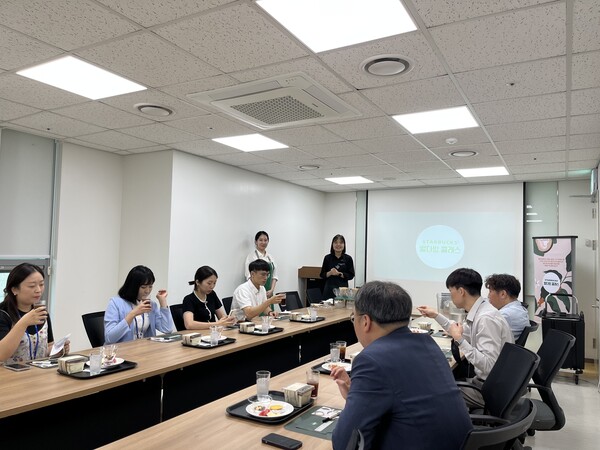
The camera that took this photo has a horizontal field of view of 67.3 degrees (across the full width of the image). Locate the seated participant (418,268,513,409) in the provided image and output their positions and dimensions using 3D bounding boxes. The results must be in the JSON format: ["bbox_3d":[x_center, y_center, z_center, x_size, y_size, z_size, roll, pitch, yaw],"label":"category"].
[{"bbox_3d":[0.886,0.891,2.477,0.680,1.300,0.520,0,-4,19],"label":"seated participant"}]

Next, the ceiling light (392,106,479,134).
[{"bbox_3d":[1.094,-0.836,3.586,0.575,0.040,0.575,0,-4,30],"label":"ceiling light"}]

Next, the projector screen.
[{"bbox_3d":[2.058,0.367,6.698,2.306,1.868,0.050,0,-4,30],"label":"projector screen"}]

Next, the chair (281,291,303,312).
[{"bbox_3d":[0.105,1.239,5.064,0.620,0.910,0.610,0,-4,24],"label":"chair"}]

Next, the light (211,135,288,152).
[{"bbox_3d":[-0.480,-0.828,4.512,0.575,0.040,0.575,0,-4,30],"label":"light"}]

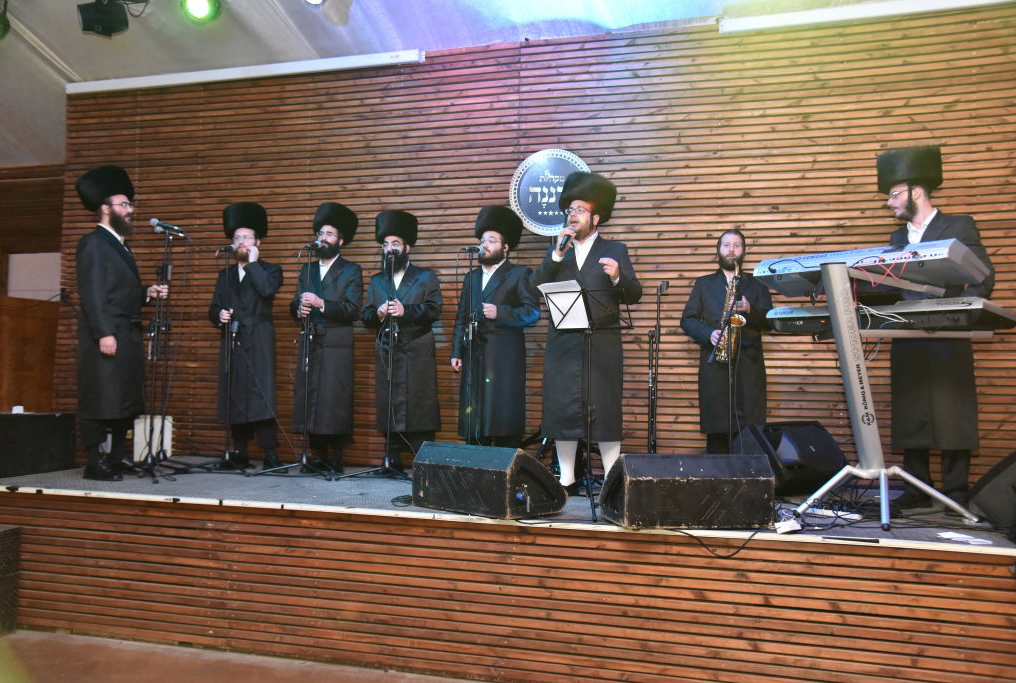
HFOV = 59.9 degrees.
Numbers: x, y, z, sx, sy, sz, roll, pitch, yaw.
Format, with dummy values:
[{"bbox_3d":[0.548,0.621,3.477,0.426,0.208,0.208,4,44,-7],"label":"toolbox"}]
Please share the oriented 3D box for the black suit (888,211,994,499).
[{"bbox_3d":[2.236,0.071,4.638,0.450,1.490,0.530,3,-3,-40],"label":"black suit"}]

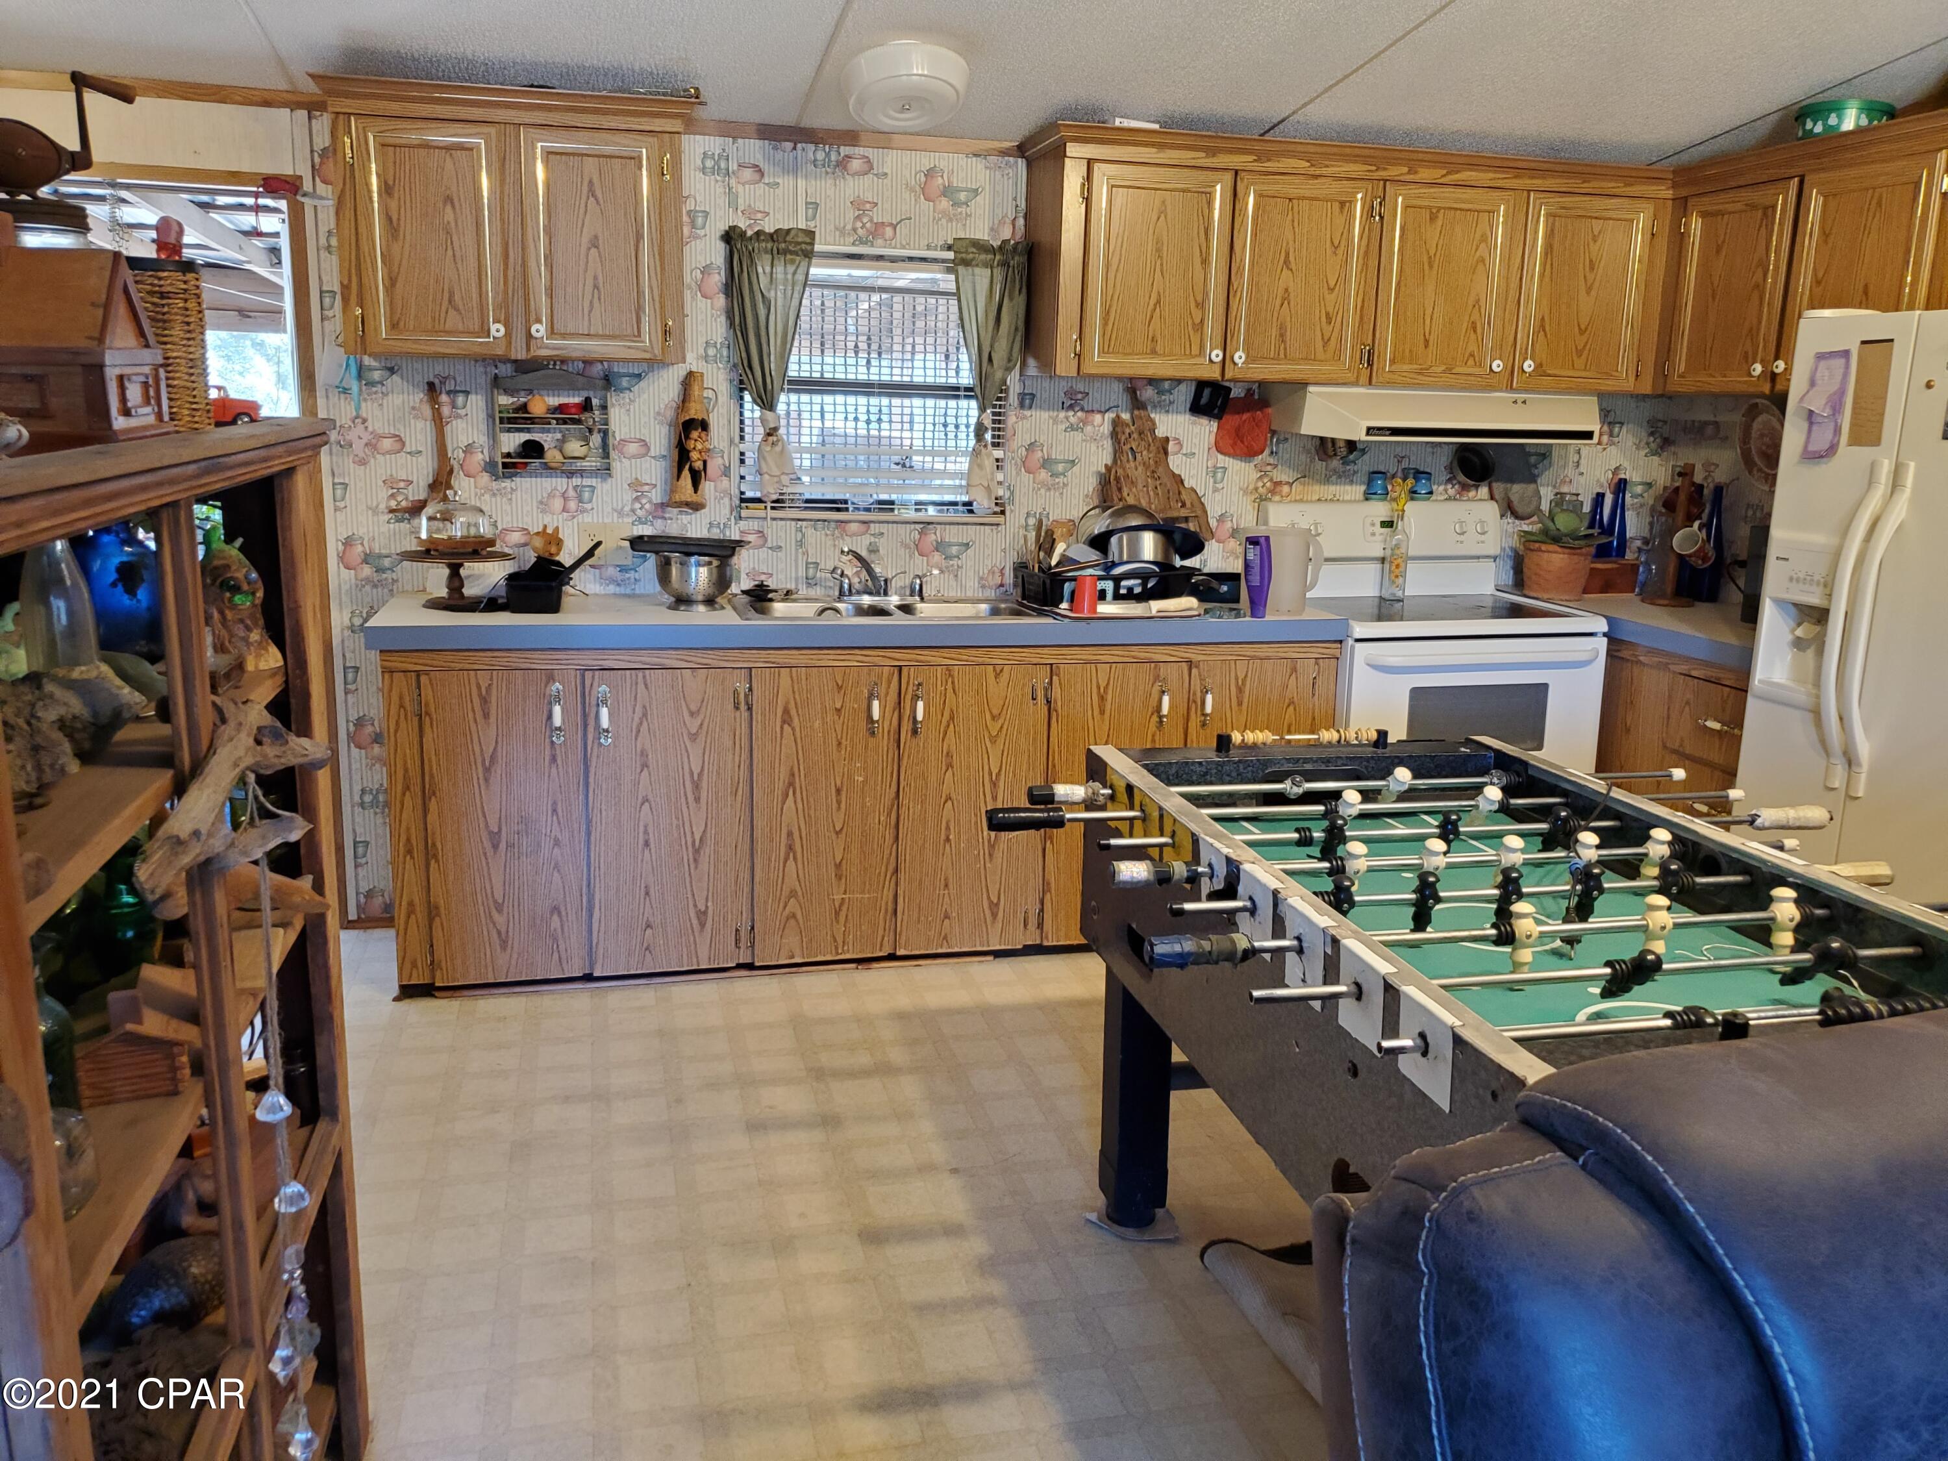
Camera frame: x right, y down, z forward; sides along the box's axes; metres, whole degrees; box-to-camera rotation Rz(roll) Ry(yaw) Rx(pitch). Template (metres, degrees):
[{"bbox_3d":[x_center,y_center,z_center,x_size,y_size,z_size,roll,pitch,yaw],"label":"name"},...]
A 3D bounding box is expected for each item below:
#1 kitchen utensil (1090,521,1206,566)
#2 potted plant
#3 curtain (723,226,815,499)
[{"bbox_3d":[0.472,-0.505,3.991,0.310,0.120,0.280,-2,12,-13],"label":"kitchen utensil"},{"bbox_3d":[1.778,-0.532,4.414,0.284,0.266,0.274,-2,13,-14],"label":"potted plant"},{"bbox_3d":[-0.537,-0.966,3.897,0.230,0.700,0.080,-2,12,-13],"label":"curtain"}]

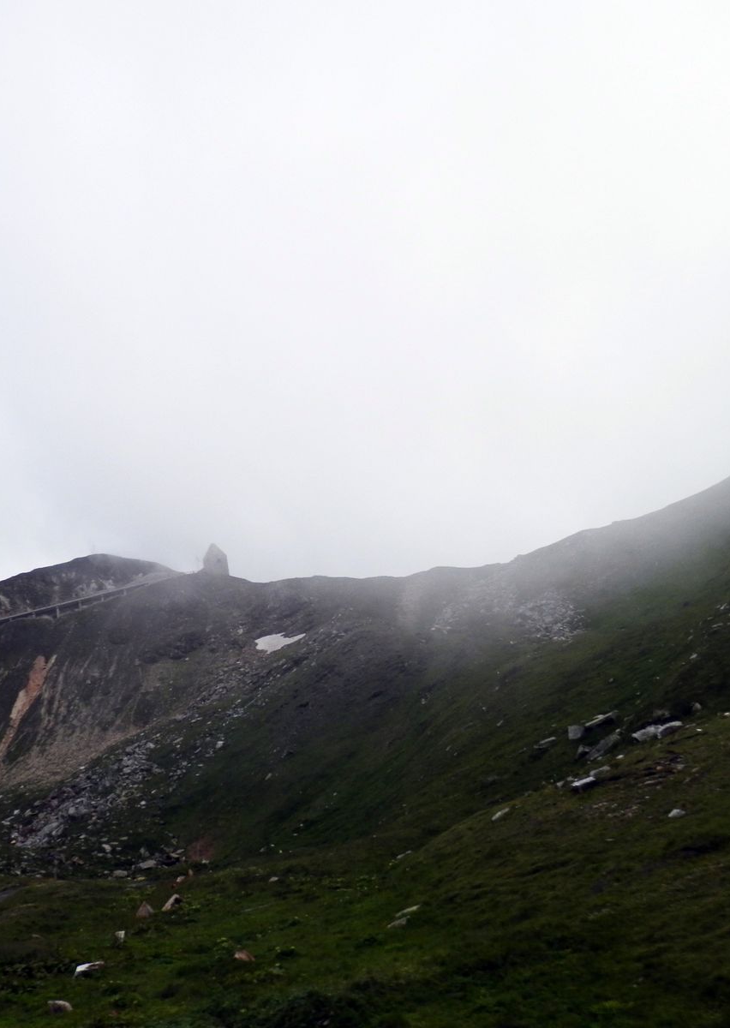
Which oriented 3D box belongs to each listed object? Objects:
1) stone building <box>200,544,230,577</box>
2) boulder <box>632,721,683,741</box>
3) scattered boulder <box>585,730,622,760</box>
[{"bbox_3d":[-54.210,16.746,360.000,8.200,11.400,8.200,-2,-9,-22],"label":"stone building"},{"bbox_3d":[18.901,14.055,64.000,3.100,1.050,1.800,-1,-3,16],"label":"boulder"},{"bbox_3d":[15.886,15.422,66.000,2.250,1.750,1.700,-1,-3,13],"label":"scattered boulder"}]

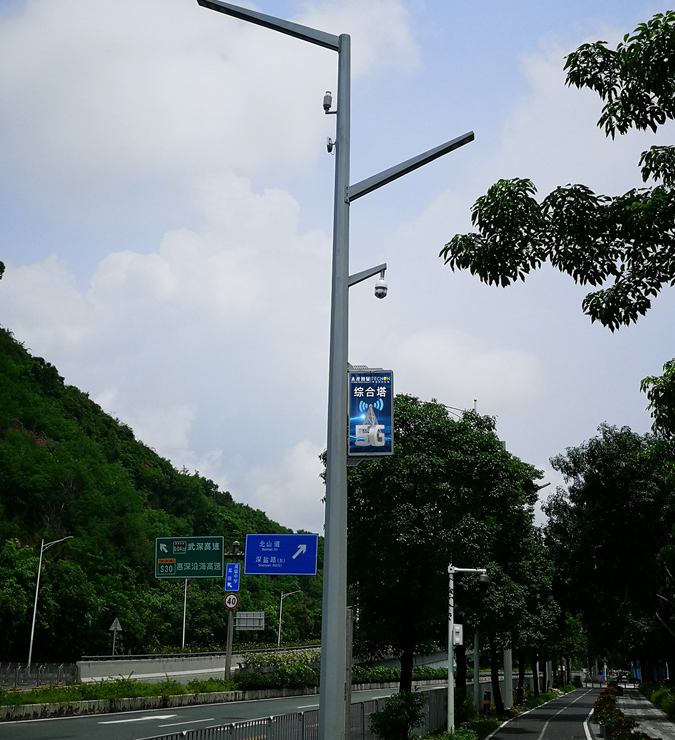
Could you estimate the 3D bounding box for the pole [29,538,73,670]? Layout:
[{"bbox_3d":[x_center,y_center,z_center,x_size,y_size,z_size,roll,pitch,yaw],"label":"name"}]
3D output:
[{"bbox_3d":[-21.948,18.012,69.810,2.720,10.355,0.320,-4,-19,15],"label":"pole"}]

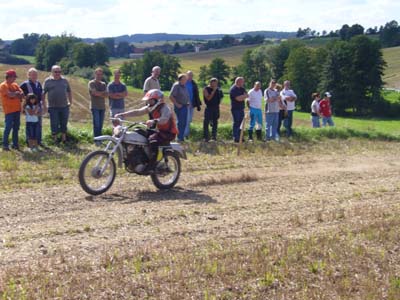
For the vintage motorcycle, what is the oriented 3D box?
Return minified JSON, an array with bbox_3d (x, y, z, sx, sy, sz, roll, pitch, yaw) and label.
[{"bbox_3d":[-0.995,0.112,11.547,0.820,1.150,2.220,8,6,43],"label":"vintage motorcycle"}]

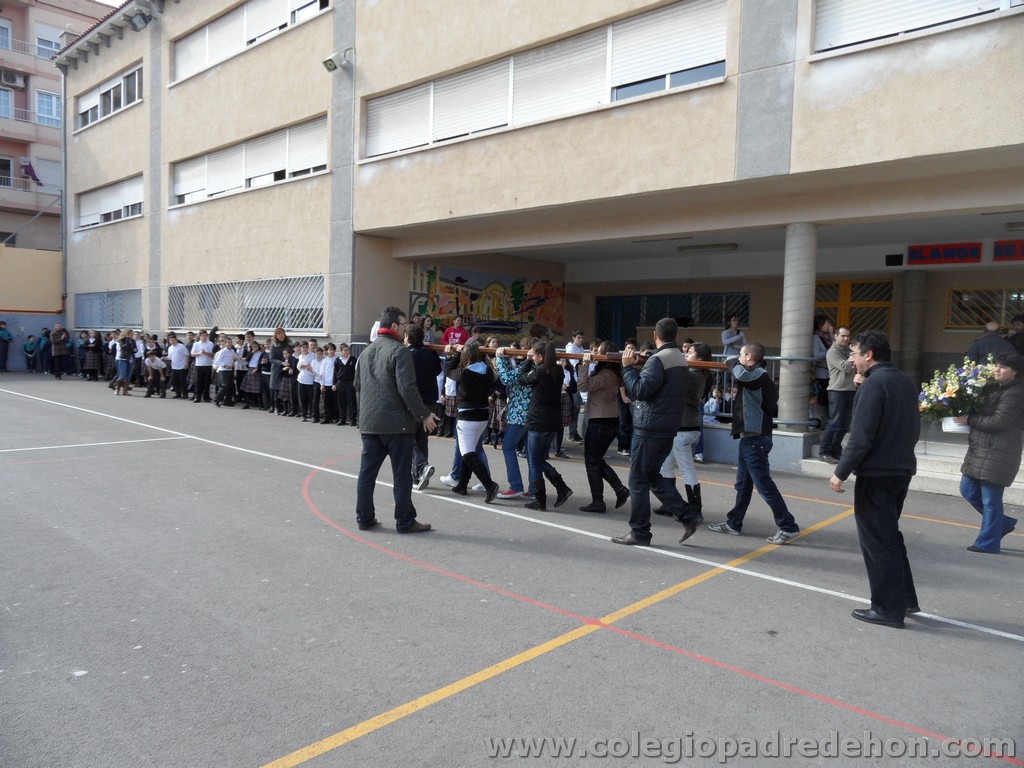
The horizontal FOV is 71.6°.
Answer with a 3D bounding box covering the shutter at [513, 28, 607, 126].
[{"bbox_3d":[0.714,-4.718,10.949,1.794,1.116,0.060,4,4,40],"label":"shutter"}]

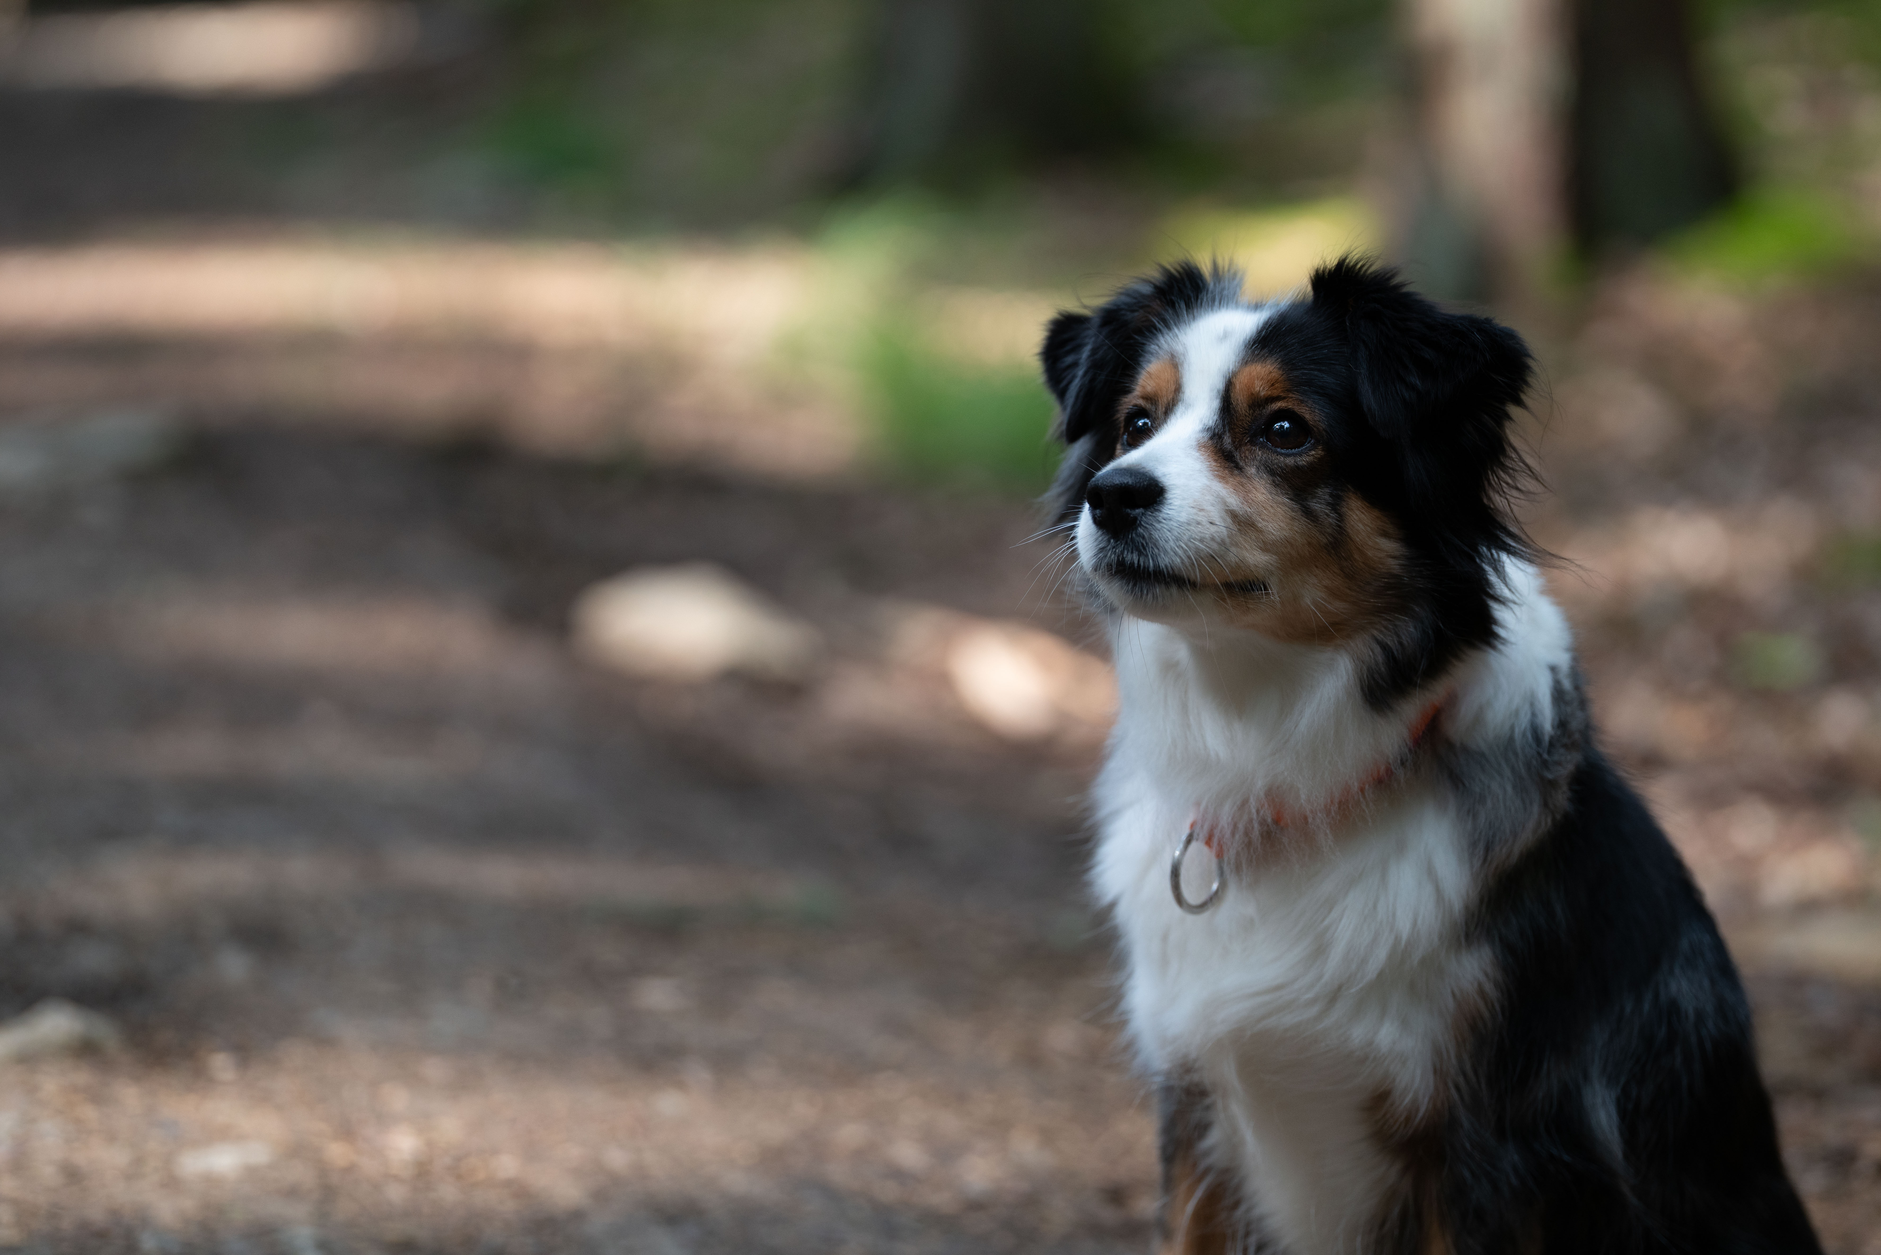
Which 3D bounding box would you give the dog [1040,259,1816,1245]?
[{"bbox_3d":[0.223,0.112,2.355,0.255,0.555,0.475,7,11,39],"label":"dog"}]

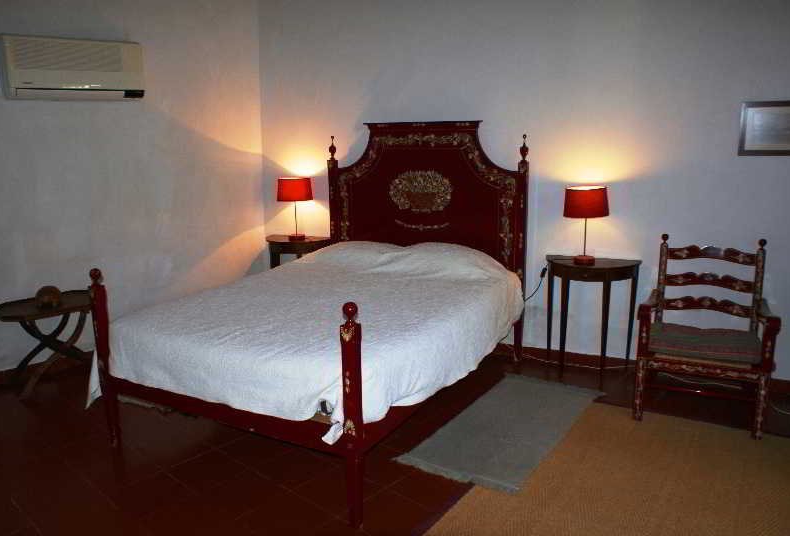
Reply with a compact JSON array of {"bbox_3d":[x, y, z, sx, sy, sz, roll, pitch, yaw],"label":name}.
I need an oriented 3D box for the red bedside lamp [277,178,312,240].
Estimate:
[{"bbox_3d":[-0.818,-0.480,4.953,0.292,0.500,0.292,-1,11,0],"label":"red bedside lamp"}]

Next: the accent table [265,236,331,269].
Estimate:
[{"bbox_3d":[-0.834,0.150,5.012,0.600,0.757,0.310,5,13,25],"label":"accent table"}]

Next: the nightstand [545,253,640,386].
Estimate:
[{"bbox_3d":[1.241,0.340,3.913,0.600,0.757,0.320,5,13,25],"label":"nightstand"}]

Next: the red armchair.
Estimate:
[{"bbox_3d":[1.728,0.344,3.329,0.650,0.965,0.590,5,13,25],"label":"red armchair"}]

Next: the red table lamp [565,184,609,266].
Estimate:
[{"bbox_3d":[1.210,-0.267,3.796,0.292,0.480,0.292,5,13,25],"label":"red table lamp"}]

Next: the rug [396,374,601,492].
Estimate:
[{"bbox_3d":[0.644,0.848,3.324,0.635,0.012,1.310,7,14,33],"label":"rug"}]

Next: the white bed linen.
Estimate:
[{"bbox_3d":[-0.335,0.230,3.532,1.680,0.510,2.100,5,13,29],"label":"white bed linen"}]

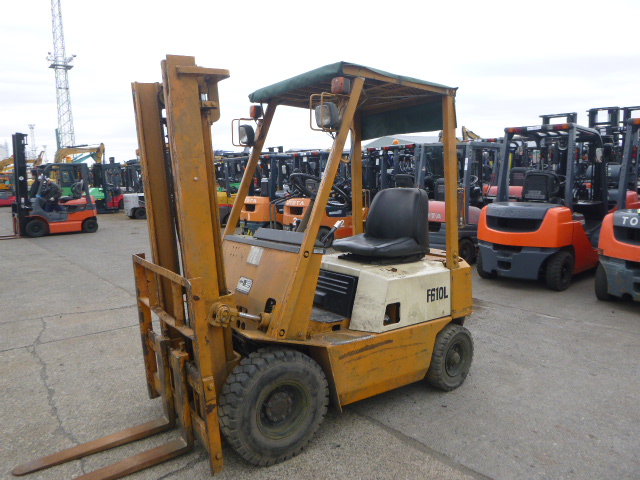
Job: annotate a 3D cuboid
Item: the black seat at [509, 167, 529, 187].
[{"bbox_3d":[5.015,-1.499,11.392,0.520,0.560,0.500,-7,9,-42],"label":"black seat"}]

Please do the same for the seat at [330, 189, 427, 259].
[{"bbox_3d":[0.387,-0.142,3.097,0.490,0.450,0.490,-5,8,-33],"label":"seat"}]

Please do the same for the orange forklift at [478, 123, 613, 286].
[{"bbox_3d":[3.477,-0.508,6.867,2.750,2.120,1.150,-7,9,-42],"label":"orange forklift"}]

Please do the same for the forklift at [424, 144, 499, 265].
[{"bbox_3d":[2.895,-0.743,8.976,2.600,2.100,1.100,-7,9,-42],"label":"forklift"}]

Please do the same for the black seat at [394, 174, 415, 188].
[{"bbox_3d":[2.030,-1.159,10.192,0.520,0.560,0.500,-7,9,-42],"label":"black seat"}]

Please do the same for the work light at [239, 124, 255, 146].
[{"bbox_3d":[-0.483,-0.692,3.060,0.085,0.140,0.130,-5,8,-33],"label":"work light"}]

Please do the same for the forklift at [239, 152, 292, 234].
[{"bbox_3d":[-0.693,-1.117,12.405,1.080,2.100,2.600,6,9,43],"label":"forklift"}]

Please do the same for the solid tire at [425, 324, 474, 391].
[{"bbox_3d":[0.886,0.799,3.147,0.450,0.450,0.130,-5,8,-33],"label":"solid tire"}]

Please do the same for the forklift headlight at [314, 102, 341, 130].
[{"bbox_3d":[0.037,-0.612,2.280,0.085,0.135,0.130,-5,8,-33],"label":"forklift headlight"}]

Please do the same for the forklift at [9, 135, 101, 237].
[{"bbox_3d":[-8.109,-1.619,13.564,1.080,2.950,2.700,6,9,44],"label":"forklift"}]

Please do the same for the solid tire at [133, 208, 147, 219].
[{"bbox_3d":[-7.711,-1.121,19.891,0.470,0.470,0.150,-5,8,-33],"label":"solid tire"}]

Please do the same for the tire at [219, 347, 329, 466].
[{"bbox_3d":[-0.222,0.836,2.348,0.575,0.575,0.175,-5,8,-33],"label":"tire"}]

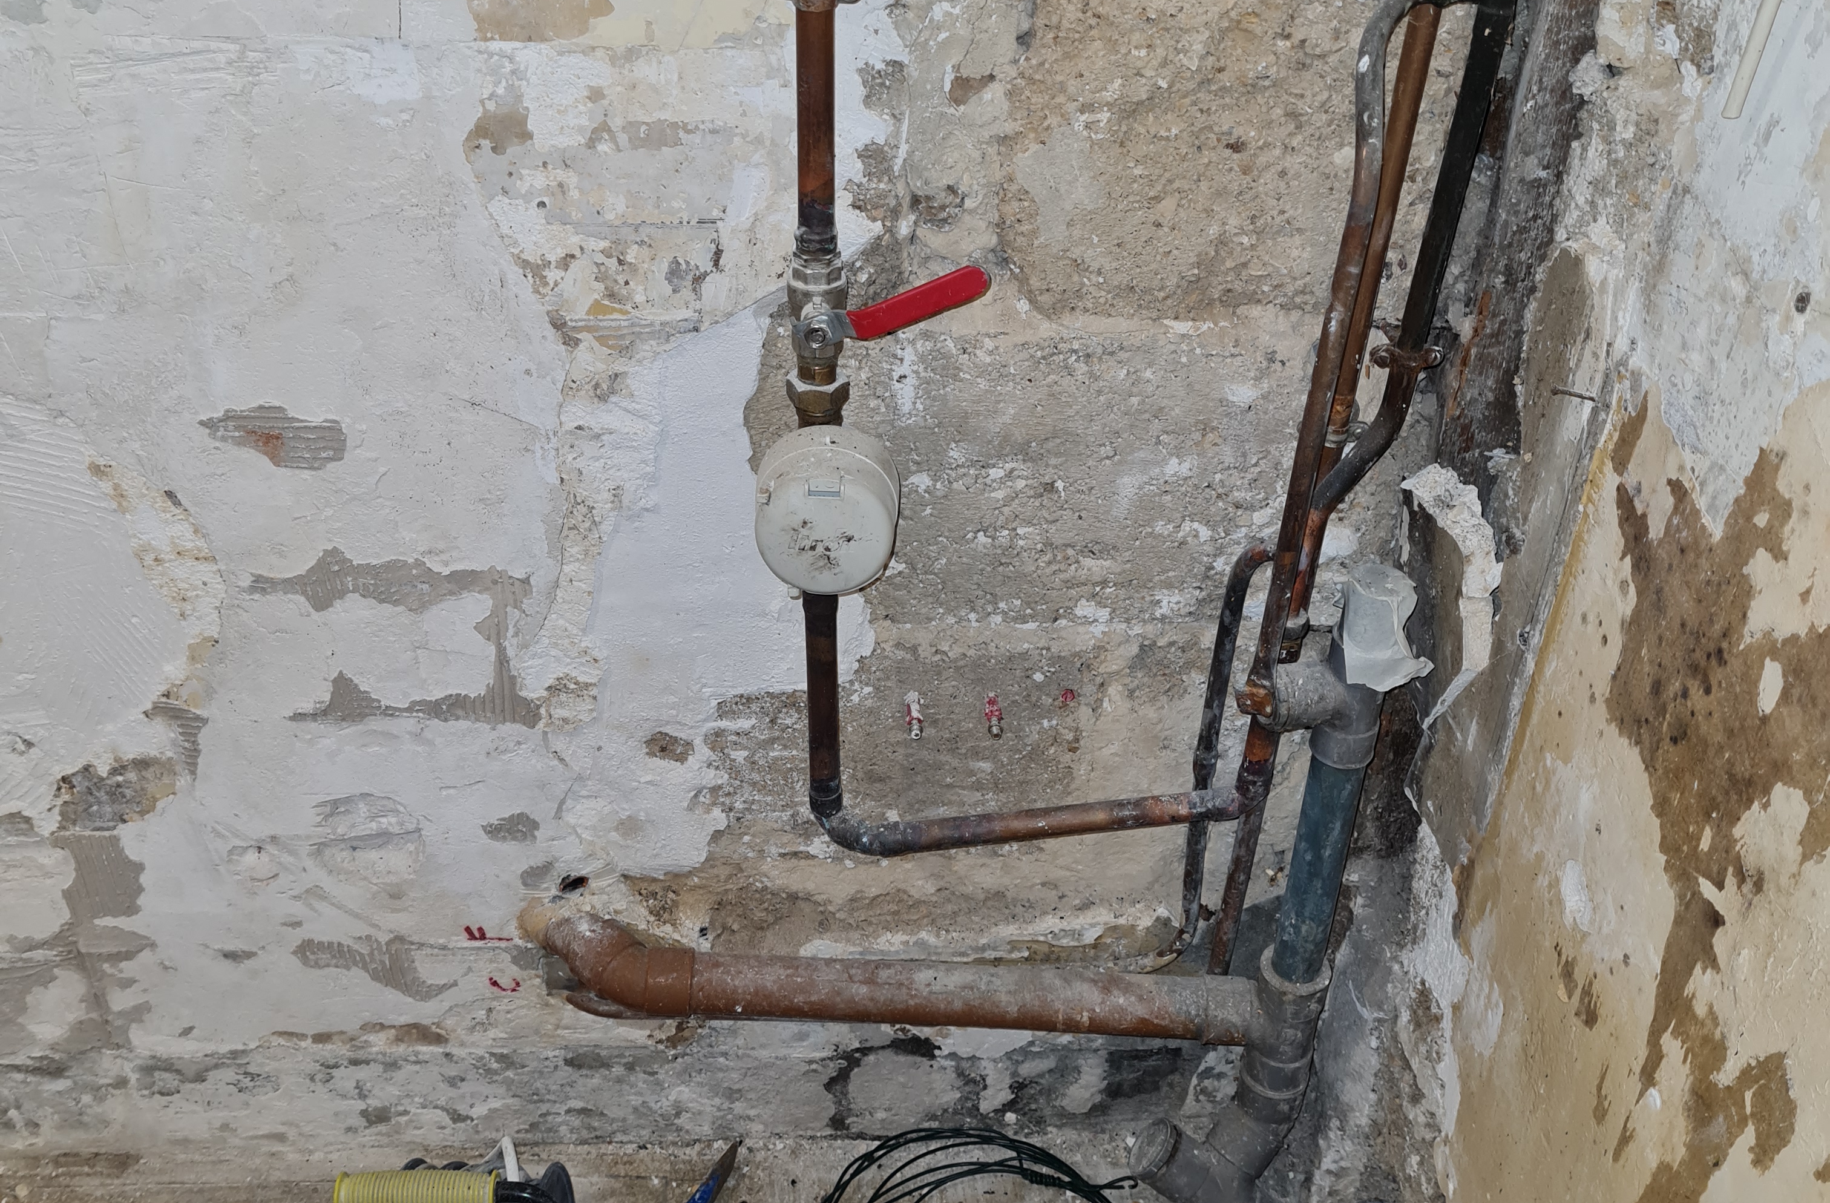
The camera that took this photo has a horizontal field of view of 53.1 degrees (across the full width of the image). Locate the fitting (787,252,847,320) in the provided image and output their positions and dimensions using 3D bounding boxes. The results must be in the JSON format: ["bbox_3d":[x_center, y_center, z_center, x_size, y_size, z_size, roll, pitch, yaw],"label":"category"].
[{"bbox_3d":[-0.061,-0.198,1.145,0.038,0.034,0.038,0,36,-2],"label":"fitting"}]

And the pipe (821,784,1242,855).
[{"bbox_3d":[0.088,0.169,1.409,0.322,0.036,0.027,-7,36,3],"label":"pipe"}]

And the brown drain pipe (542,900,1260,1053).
[{"bbox_3d":[-0.012,0.298,1.466,0.593,0.060,0.095,3,36,-3],"label":"brown drain pipe"}]

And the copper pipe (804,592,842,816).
[{"bbox_3d":[-0.067,0.075,1.333,0.024,0.225,0.024,0,36,-2],"label":"copper pipe"}]

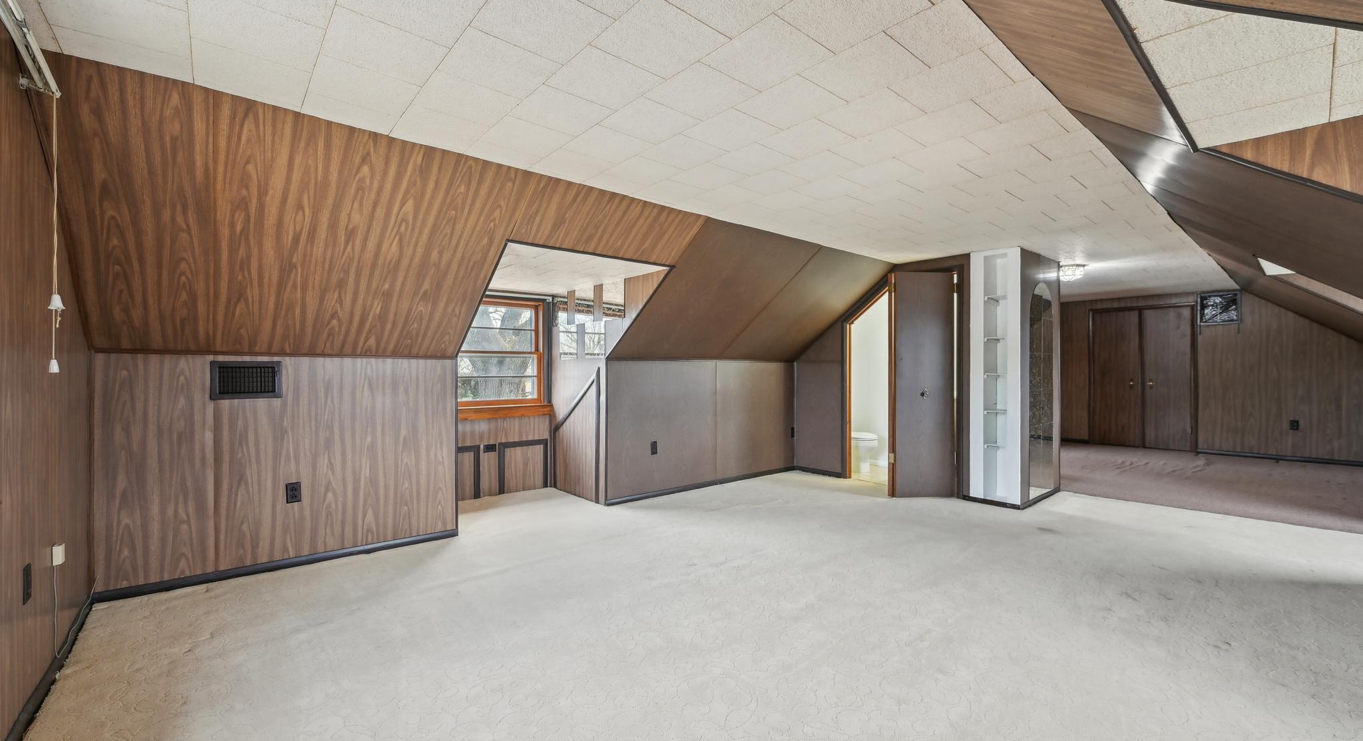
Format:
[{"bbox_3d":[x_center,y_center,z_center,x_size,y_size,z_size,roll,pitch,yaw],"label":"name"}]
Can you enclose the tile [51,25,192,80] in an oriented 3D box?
[{"bbox_3d":[-1.779,-1.021,1.712,0.305,0.018,0.183,0,1,-41],"label":"tile"}]

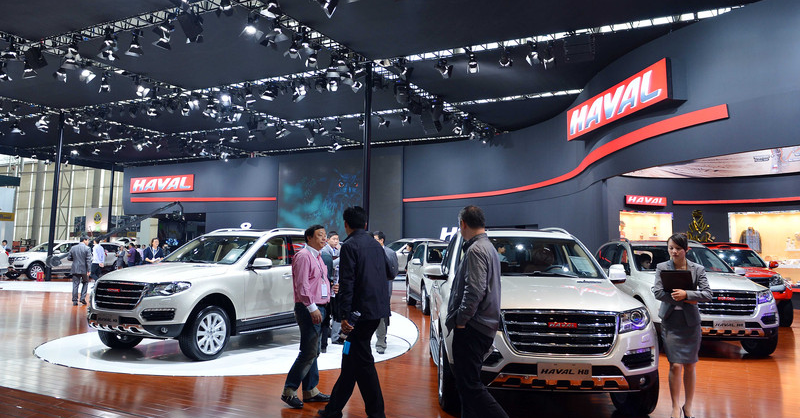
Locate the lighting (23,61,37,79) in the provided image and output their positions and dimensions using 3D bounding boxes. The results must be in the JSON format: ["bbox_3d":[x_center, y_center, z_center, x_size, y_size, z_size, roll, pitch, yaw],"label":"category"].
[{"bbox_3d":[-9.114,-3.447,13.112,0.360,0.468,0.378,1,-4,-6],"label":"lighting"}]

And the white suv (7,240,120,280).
[{"bbox_3d":[-16.609,2.474,25.909,1.990,1.790,4.750,-2,-6,26],"label":"white suv"}]

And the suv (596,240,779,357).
[{"bbox_3d":[4.786,1.469,9.792,2.000,1.790,4.780,0,-5,4],"label":"suv"}]

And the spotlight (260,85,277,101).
[{"bbox_3d":[-4.985,-4.391,20.190,0.500,0.550,0.500,4,-6,-30],"label":"spotlight"}]

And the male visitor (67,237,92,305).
[{"bbox_3d":[-8.224,1.571,13.653,0.520,1.755,0.380,0,-5,8],"label":"male visitor"}]

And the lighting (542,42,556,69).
[{"bbox_3d":[4.451,-4.572,15.880,0.400,0.700,0.450,-1,-5,17],"label":"lighting"}]

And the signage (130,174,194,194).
[{"bbox_3d":[-17.052,-1.758,38.295,6.130,1.110,0.200,-2,-6,24],"label":"signage"}]

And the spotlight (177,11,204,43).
[{"bbox_3d":[-5.332,-4.619,13.562,0.600,0.650,0.500,4,31,-35],"label":"spotlight"}]

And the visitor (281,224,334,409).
[{"bbox_3d":[-0.889,1.011,5.124,0.420,1.725,0.480,-1,-6,23],"label":"visitor"}]

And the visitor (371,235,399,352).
[{"bbox_3d":[-0.267,1.195,7.685,0.400,1.756,0.500,3,-6,-22],"label":"visitor"}]

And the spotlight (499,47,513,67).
[{"bbox_3d":[3.057,-4.390,15.441,0.400,0.450,0.500,1,-46,0],"label":"spotlight"}]

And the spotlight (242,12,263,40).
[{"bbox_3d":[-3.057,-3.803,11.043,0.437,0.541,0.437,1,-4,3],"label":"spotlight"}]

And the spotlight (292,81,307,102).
[{"bbox_3d":[-3.696,-4.280,19.586,0.500,0.700,0.450,4,-6,-37],"label":"spotlight"}]

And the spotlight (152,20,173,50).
[{"bbox_3d":[-6.545,-4.814,14.682,0.500,0.700,0.500,3,-6,-25],"label":"spotlight"}]

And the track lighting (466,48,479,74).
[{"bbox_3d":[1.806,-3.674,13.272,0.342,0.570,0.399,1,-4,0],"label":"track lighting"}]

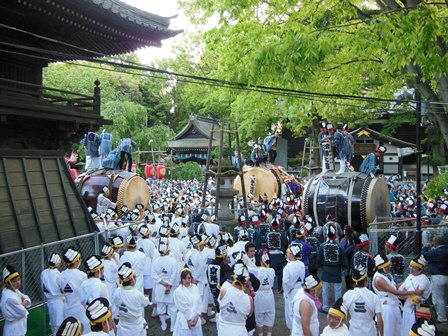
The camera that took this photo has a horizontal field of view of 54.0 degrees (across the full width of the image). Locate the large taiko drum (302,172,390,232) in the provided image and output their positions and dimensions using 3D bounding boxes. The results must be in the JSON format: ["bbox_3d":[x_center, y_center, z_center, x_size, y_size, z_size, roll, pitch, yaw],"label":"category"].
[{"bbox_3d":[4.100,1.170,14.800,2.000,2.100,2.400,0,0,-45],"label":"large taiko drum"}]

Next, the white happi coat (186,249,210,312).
[{"bbox_3d":[-0.500,2.200,8.550,0.540,1.220,0.400,0,0,25],"label":"white happi coat"}]

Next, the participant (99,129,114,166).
[{"bbox_3d":[-4.880,-0.760,18.300,0.520,1.650,0.450,0,1,3],"label":"participant"}]

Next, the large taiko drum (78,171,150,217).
[{"bbox_3d":[-4.750,1.170,19.000,2.550,2.000,1.950,0,0,28],"label":"large taiko drum"}]

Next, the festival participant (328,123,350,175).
[{"bbox_3d":[3.830,-0.650,14.600,0.720,1.720,0.600,0,0,0],"label":"festival participant"}]

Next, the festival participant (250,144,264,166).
[{"bbox_3d":[1.530,-0.550,20.000,0.500,1.050,0.500,0,1,9],"label":"festival participant"}]

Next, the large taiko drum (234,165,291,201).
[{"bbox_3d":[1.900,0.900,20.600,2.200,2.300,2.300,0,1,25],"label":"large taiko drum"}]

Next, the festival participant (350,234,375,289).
[{"bbox_3d":[2.490,2.070,7.900,0.580,1.770,0.400,0,0,27],"label":"festival participant"}]

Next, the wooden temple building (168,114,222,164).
[{"bbox_3d":[-1.900,-1.600,49.300,6.200,8.000,8.500,0,1,22],"label":"wooden temple building"}]

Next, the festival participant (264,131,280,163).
[{"bbox_3d":[2.290,-1.020,20.800,0.700,1.550,0.550,0,0,18],"label":"festival participant"}]

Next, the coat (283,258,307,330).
[{"bbox_3d":[1.250,2.220,7.800,0.380,1.270,0.470,1,1,41],"label":"coat"}]

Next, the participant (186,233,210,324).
[{"bbox_3d":[-0.500,2.150,8.550,0.550,1.760,0.400,0,0,25],"label":"participant"}]

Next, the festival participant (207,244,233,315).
[{"bbox_3d":[-0.080,2.200,7.900,0.380,1.670,0.500,-1,1,-41],"label":"festival participant"}]

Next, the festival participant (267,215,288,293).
[{"bbox_3d":[1.240,2.020,10.400,0.530,1.800,0.360,0,1,3],"label":"festival participant"}]

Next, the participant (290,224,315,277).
[{"bbox_3d":[1.600,2.140,9.200,0.550,1.750,0.380,0,1,9],"label":"participant"}]

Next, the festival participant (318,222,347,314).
[{"bbox_3d":[2.200,2.030,8.950,0.600,1.790,0.400,0,0,12],"label":"festival participant"}]

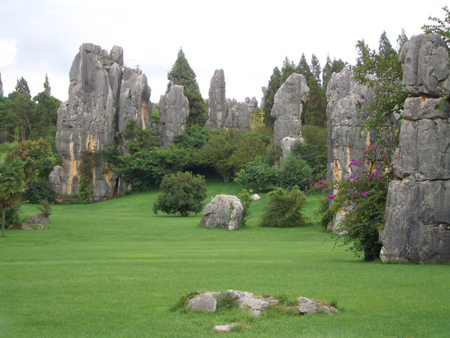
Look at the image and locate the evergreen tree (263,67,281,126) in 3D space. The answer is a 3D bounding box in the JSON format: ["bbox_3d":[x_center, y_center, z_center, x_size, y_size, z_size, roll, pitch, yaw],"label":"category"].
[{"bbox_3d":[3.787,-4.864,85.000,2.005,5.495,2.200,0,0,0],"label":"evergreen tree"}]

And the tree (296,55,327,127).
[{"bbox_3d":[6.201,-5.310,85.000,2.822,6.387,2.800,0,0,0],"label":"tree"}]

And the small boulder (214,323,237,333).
[{"bbox_3d":[0.006,1.883,13.600,0.261,0.119,0.220,0,0,0],"label":"small boulder"}]

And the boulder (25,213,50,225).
[{"bbox_3d":[-7.044,1.860,43.000,0.977,0.526,0.750,0,0,0],"label":"boulder"}]

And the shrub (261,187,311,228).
[{"bbox_3d":[2.132,1.345,40.000,1.782,1.468,1.650,0,0,0],"label":"shrub"}]

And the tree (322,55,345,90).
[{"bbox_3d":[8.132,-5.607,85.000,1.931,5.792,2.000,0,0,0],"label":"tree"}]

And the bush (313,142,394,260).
[{"bbox_3d":[2.863,0.724,25.500,1.827,2.629,1.800,0,0,0],"label":"bush"}]

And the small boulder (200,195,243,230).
[{"bbox_3d":[-0.101,1.463,38.500,1.446,1.211,1.150,0,0,0],"label":"small boulder"}]

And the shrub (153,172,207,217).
[{"bbox_3d":[-2.107,1.158,53.000,2.500,2.084,2.500,0,0,0],"label":"shrub"}]

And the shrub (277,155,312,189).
[{"bbox_3d":[4.068,0.205,67.000,2.107,2.107,2.002,0,0,0],"label":"shrub"}]

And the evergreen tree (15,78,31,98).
[{"bbox_3d":[-18.576,-5.779,105.000,1.651,5.412,1.651,0,0,0],"label":"evergreen tree"}]

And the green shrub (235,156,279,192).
[{"bbox_3d":[1.874,0.317,66.000,2.652,2.076,2.520,0,0,0],"label":"green shrub"}]

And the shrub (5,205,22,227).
[{"bbox_3d":[-7.816,1.725,42.000,0.771,0.844,0.732,0,0,0],"label":"shrub"}]

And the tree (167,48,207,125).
[{"bbox_3d":[-3.027,-5.976,90.000,3.302,7.155,3.302,0,0,0],"label":"tree"}]

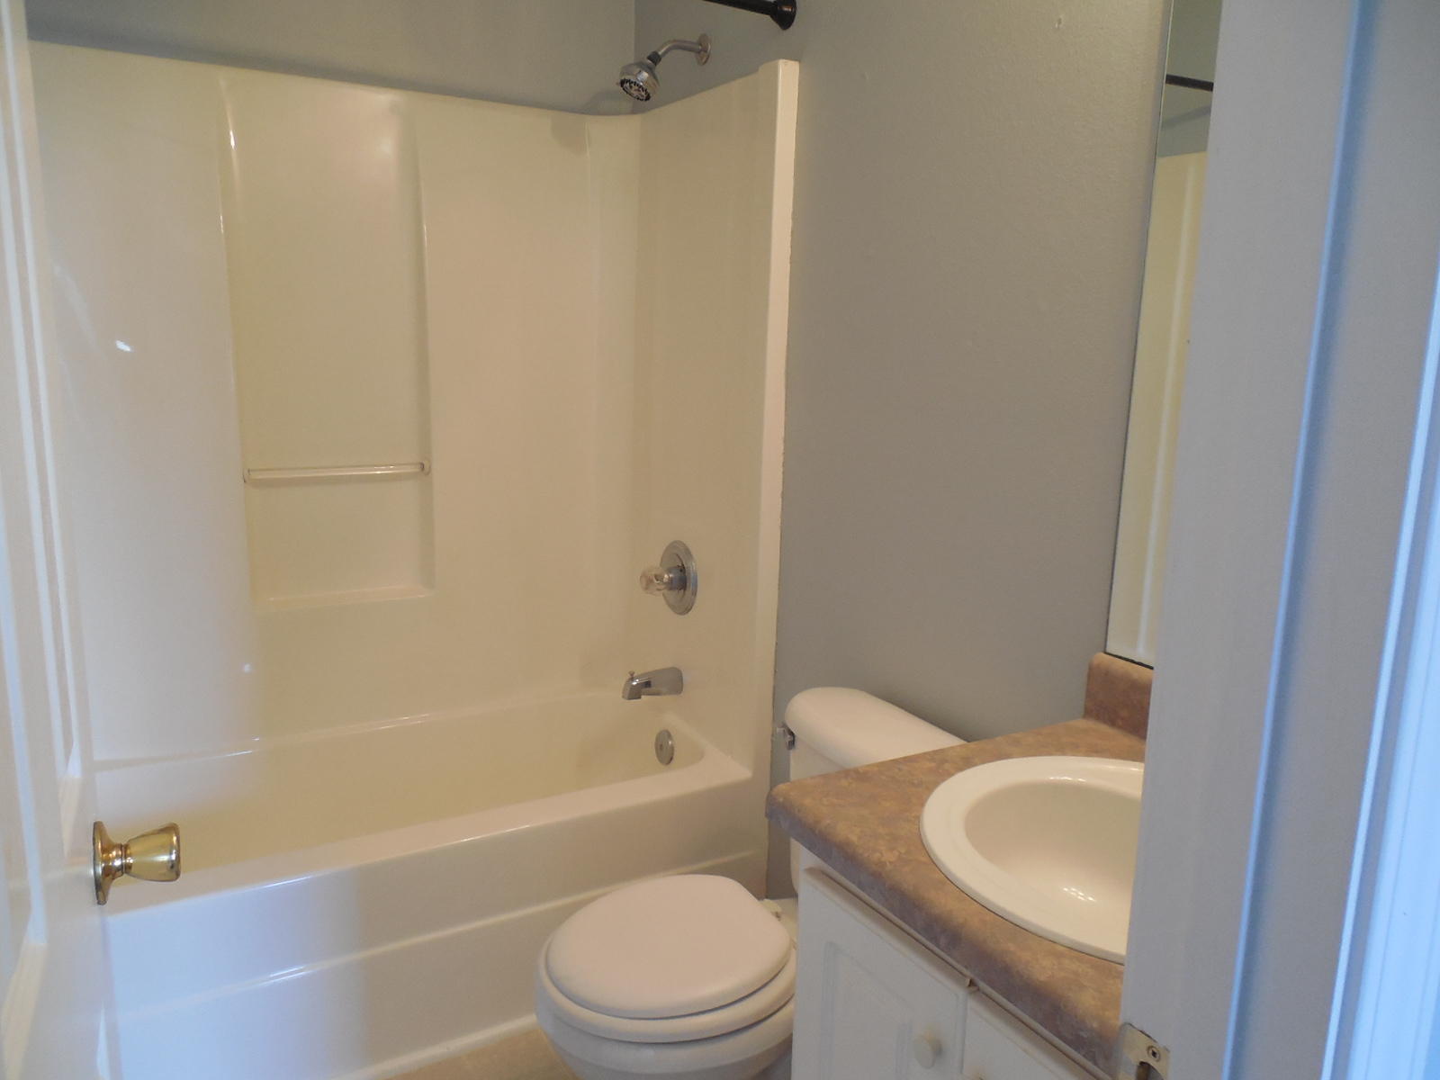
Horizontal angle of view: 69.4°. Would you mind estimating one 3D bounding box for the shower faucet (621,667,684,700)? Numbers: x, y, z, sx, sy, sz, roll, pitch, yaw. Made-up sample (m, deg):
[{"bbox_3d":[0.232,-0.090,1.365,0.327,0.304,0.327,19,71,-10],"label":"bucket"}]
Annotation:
[{"bbox_3d":[-0.159,0.337,2.462,0.145,0.072,0.060,-5,12,-29],"label":"shower faucet"}]

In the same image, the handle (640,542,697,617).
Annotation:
[{"bbox_3d":[-0.136,0.093,2.430,0.102,0.178,0.178,-5,12,-29],"label":"handle"}]

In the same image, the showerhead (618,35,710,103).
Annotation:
[{"bbox_3d":[-0.123,-1.025,2.249,0.198,0.156,0.078,-5,12,-29],"label":"showerhead"}]

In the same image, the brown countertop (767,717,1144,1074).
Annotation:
[{"bbox_3d":[0.444,0.345,1.084,0.548,0.040,0.610,-5,12,-29],"label":"brown countertop"}]

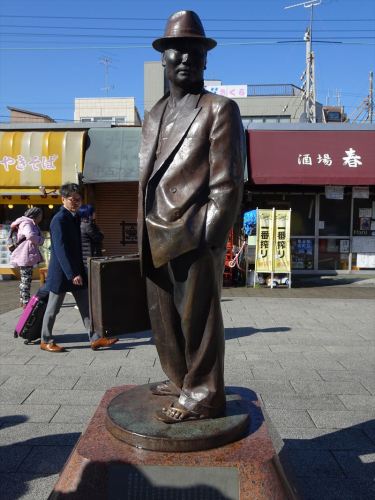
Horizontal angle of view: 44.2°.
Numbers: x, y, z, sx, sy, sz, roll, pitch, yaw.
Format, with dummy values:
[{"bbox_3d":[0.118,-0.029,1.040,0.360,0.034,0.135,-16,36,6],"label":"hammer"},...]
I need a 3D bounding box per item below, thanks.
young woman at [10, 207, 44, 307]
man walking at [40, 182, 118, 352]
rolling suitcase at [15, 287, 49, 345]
[{"bbox_3d":[-2.410,0.084,7.007,0.460,1.560,0.460,-1,5,-15],"label":"young woman"},{"bbox_3d":[-1.110,0.179,4.788,0.760,1.700,0.500,1,4,10],"label":"man walking"},{"bbox_3d":[-1.660,0.725,5.121,0.220,0.530,0.360,27,4,-2],"label":"rolling suitcase"}]

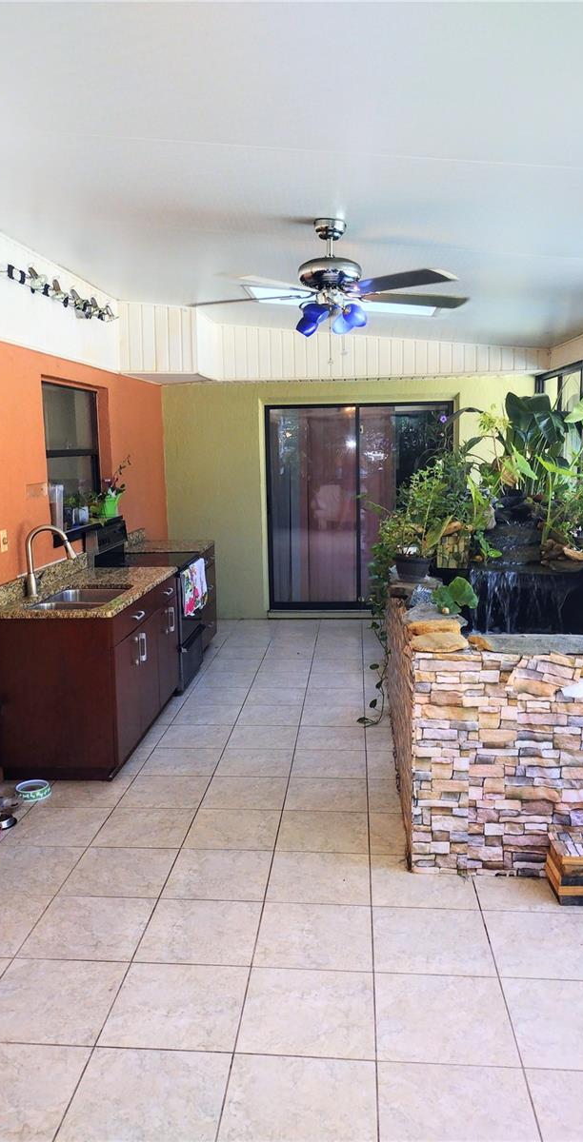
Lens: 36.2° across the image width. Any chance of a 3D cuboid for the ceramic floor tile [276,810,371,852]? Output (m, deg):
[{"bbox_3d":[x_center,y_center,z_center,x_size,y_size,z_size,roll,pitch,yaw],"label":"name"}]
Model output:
[{"bbox_3d":[0.149,1.181,4.019,0.403,0.010,0.423,0,8,4],"label":"ceramic floor tile"}]

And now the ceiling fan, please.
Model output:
[{"bbox_3d":[0.162,-1.243,3.814,1.290,0.470,1.240,0,9,2],"label":"ceiling fan"}]

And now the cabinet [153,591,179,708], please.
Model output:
[{"bbox_3d":[-1.071,0.508,5.830,0.550,0.620,0.579,0,9,4],"label":"cabinet"}]

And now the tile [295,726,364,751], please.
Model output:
[{"bbox_3d":[0.243,0.999,5.288,0.405,0.010,0.417,0,8,4],"label":"tile"}]

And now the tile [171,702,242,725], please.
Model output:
[{"bbox_3d":[-0.543,0.932,5.782,0.408,0.010,0.420,0,9,4],"label":"tile"}]

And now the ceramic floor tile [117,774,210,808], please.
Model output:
[{"bbox_3d":[-0.650,1.149,4.619,0.420,0.010,0.420,0,9,5],"label":"ceramic floor tile"}]

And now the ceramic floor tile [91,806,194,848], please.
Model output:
[{"bbox_3d":[-0.667,1.181,4.089,0.405,0.010,0.417,0,8,4],"label":"ceramic floor tile"}]

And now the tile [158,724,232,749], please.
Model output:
[{"bbox_3d":[-0.573,0.996,5.348,0.405,0.010,0.417,0,8,4],"label":"tile"}]

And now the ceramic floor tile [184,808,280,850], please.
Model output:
[{"bbox_3d":[-0.260,1.189,4.078,0.408,0.010,0.420,0,9,4],"label":"ceramic floor tile"}]

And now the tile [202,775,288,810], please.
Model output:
[{"bbox_3d":[-0.228,1.121,4.479,0.405,0.010,0.417,0,8,4],"label":"tile"}]

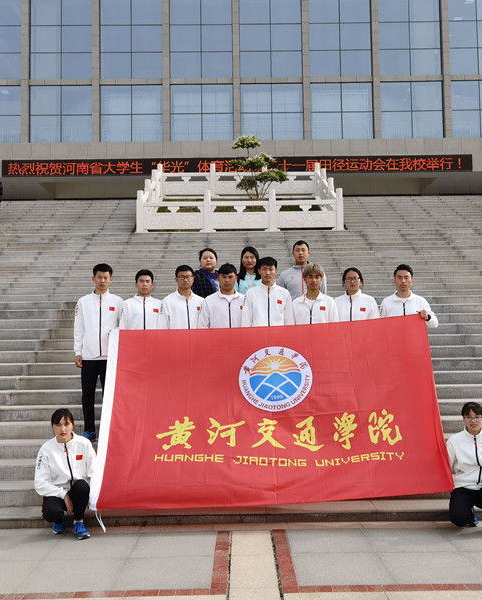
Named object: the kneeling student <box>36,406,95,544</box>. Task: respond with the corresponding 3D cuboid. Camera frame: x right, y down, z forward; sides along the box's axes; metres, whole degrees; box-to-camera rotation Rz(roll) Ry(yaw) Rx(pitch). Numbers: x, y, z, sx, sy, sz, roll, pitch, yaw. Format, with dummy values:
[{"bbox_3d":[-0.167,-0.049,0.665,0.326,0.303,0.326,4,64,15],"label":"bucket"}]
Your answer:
[{"bbox_3d":[-1.386,1.348,4.908,0.470,0.979,0.560,0,-2,-10],"label":"kneeling student"}]

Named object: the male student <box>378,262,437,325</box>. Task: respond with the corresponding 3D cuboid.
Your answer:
[{"bbox_3d":[1.645,0.499,6.096,0.520,1.694,0.320,-1,-2,7],"label":"male student"}]

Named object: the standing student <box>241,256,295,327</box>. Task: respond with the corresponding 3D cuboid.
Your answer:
[{"bbox_3d":[0.284,0.471,6.143,0.510,1.788,0.310,-1,-2,1],"label":"standing student"}]

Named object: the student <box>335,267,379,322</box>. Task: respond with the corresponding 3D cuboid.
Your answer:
[{"bbox_3d":[1.152,0.516,6.114,0.460,1.673,0.310,-1,-2,5],"label":"student"}]

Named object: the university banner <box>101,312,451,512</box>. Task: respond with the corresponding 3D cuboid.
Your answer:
[{"bbox_3d":[0.244,0.885,5.297,2.890,1.651,0.200,-3,-34,0],"label":"university banner"}]

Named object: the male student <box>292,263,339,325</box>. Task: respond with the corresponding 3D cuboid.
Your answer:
[{"bbox_3d":[0.748,0.500,6.103,0.470,1.717,0.310,-1,-2,3],"label":"male student"}]

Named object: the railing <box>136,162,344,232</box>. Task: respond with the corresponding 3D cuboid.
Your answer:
[{"bbox_3d":[-0.036,-3.110,18.586,5.393,2.987,4.588,-1,-2,0],"label":"railing"}]

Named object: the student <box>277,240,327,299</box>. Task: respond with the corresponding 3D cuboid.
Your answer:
[{"bbox_3d":[0.676,0.236,6.715,0.520,1.751,0.310,-1,-2,3],"label":"student"}]

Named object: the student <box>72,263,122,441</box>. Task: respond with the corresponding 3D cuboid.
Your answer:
[{"bbox_3d":[-1.393,0.516,6.126,0.500,1.742,0.310,-1,-2,-7],"label":"student"}]

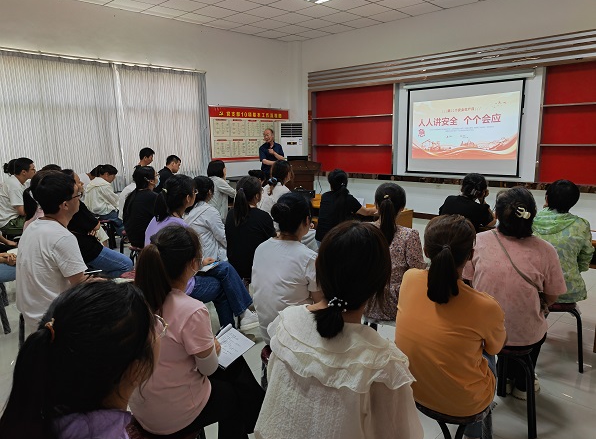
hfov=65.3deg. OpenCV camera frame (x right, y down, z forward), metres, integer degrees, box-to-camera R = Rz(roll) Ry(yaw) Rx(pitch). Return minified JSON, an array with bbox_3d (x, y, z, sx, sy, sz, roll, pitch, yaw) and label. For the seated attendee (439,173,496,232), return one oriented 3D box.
[{"bbox_3d":[1.323,0.258,3.395,0.480,1.190,0.680,7,12,39],"label":"seated attendee"}]

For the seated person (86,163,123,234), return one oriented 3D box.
[{"bbox_3d":[-2.487,-0.117,6.018,0.440,1.150,0.620,9,13,44],"label":"seated person"}]

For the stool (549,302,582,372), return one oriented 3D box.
[{"bbox_3d":[1.587,0.707,2.936,0.370,0.450,0.370,9,13,44],"label":"stool"}]

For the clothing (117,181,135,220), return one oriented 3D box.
[{"bbox_3d":[-1.956,-0.119,5.237,0.420,0.540,0.320,9,13,44],"label":"clothing"}]

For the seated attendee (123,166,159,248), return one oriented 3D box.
[{"bbox_3d":[-1.462,0.077,4.689,0.680,1.230,0.460,-10,13,-44],"label":"seated attendee"}]

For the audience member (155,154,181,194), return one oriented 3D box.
[{"bbox_3d":[-1.539,-0.183,6.029,0.700,1.300,0.500,-9,13,-41],"label":"audience member"}]

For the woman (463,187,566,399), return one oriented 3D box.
[{"bbox_3d":[1.168,0.424,2.538,0.510,1.210,0.660,5,11,28],"label":"woman"}]

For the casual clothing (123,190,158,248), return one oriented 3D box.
[{"bbox_3d":[-1.547,-0.012,4.588,0.360,0.580,0.440,-10,13,-44],"label":"casual clothing"}]

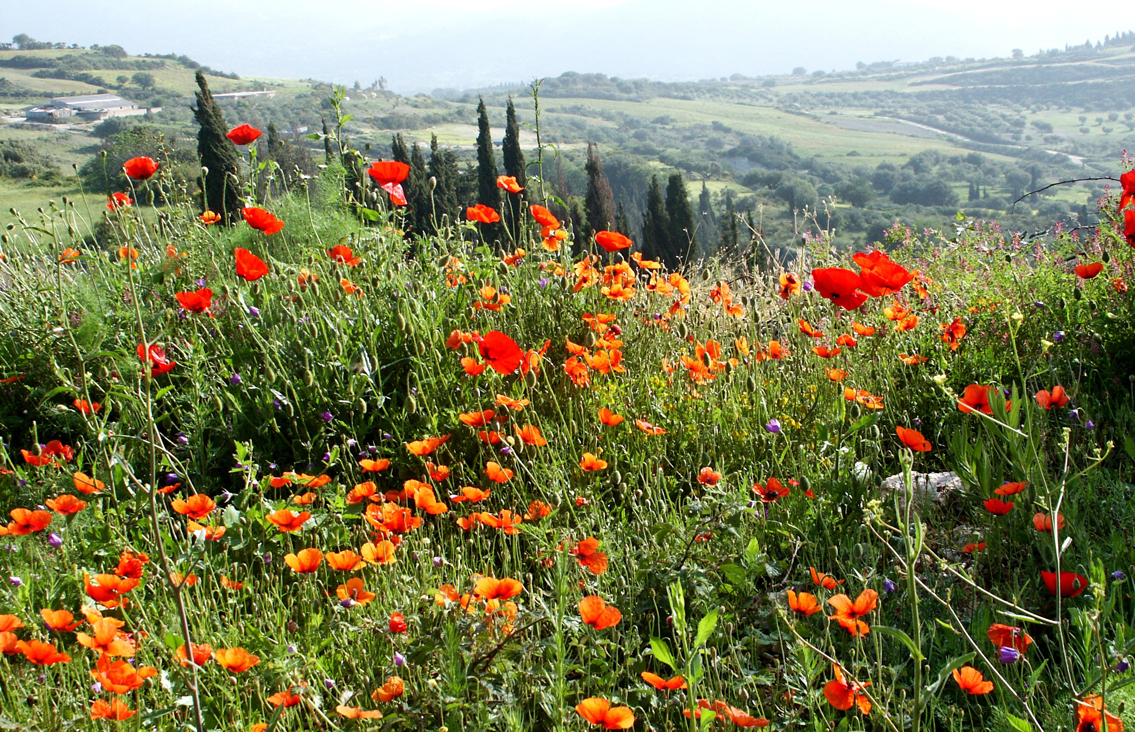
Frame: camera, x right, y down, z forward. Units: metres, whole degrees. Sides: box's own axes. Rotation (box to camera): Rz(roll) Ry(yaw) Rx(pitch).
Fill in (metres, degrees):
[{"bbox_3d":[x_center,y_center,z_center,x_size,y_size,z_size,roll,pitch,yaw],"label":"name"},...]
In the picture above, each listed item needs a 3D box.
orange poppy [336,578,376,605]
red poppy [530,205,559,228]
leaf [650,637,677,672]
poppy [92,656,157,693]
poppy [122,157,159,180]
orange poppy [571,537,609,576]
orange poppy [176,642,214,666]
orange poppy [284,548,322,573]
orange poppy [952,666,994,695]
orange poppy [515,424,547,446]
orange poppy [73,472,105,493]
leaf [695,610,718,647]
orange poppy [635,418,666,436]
[{"bbox_3d":[-0.299,0.318,3.050,0.058,0.030,0.052,-3,31,0],"label":"orange poppy"},{"bbox_3d":[-0.044,-0.283,4.100,0.060,0.034,0.055,35,9,0],"label":"red poppy"},{"bbox_3d":[0.112,0.340,2.550,0.020,0.050,0.014,-35,-6,-10],"label":"leaf"},{"bbox_3d":[-0.553,0.387,2.700,0.076,0.034,0.068,0,8,0],"label":"poppy"},{"bbox_3d":[-0.789,-0.365,4.000,0.065,0.040,0.062,0,8,0],"label":"poppy"},{"bbox_3d":[0.032,0.273,3.100,0.045,0.052,0.050,4,9,26],"label":"orange poppy"},{"bbox_3d":[-0.482,0.373,2.800,0.048,0.027,0.046,0,8,0],"label":"orange poppy"},{"bbox_3d":[-0.391,0.288,3.200,0.056,0.034,0.053,-3,8,0],"label":"orange poppy"},{"bbox_3d":[0.497,0.386,2.650,0.050,0.032,0.047,14,13,-2],"label":"orange poppy"},{"bbox_3d":[-0.067,0.126,3.950,0.056,0.034,0.053,8,13,0],"label":"orange poppy"},{"bbox_3d":[-0.773,0.189,3.500,0.053,0.030,0.052,9,9,0],"label":"orange poppy"},{"bbox_3d":[0.158,0.298,2.450,0.019,0.050,0.013,30,7,-4],"label":"leaf"},{"bbox_3d":[0.156,0.114,4.050,0.058,0.020,0.053,23,18,0],"label":"orange poppy"}]

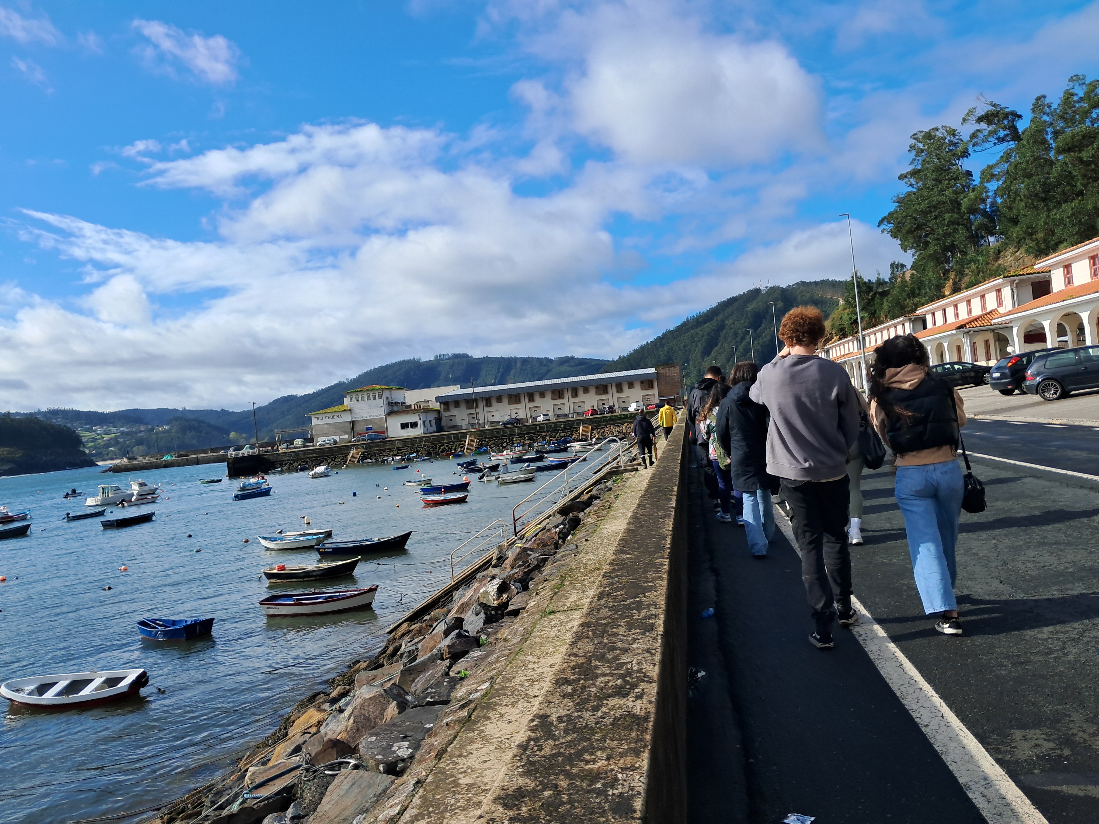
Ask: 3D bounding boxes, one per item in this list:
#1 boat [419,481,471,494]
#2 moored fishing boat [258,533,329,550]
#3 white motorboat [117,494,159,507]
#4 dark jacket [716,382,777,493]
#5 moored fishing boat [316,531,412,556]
[{"bbox_3d":[-9.219,6.821,76.470,4.500,0.700,1.650,-6,0,0],"label":"boat"},{"bbox_3d":[-14.203,7.124,46.771,3.750,0.760,1.450,-6,0,12],"label":"moored fishing boat"},{"bbox_3d":[-51.056,10.977,106.003,1.800,1.250,5.200,-6,0,24],"label":"white motorboat"},{"bbox_3d":[1.696,0.212,7.300,0.530,0.940,0.340,-6,0,9],"label":"dark jacket"},{"bbox_3d":[-9.065,6.547,42.371,4.750,0.860,1.650,-6,0,-3],"label":"moored fishing boat"}]

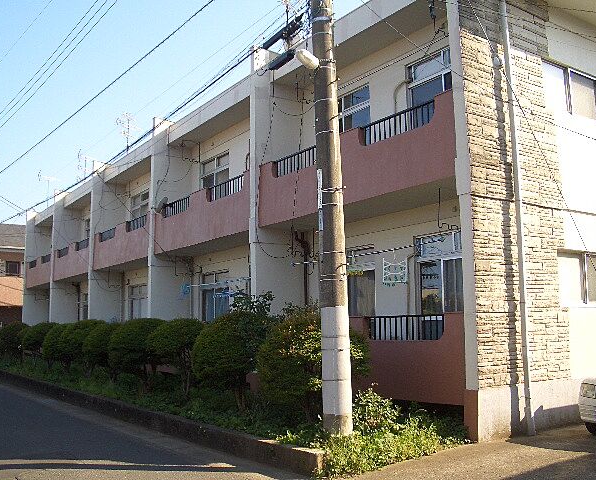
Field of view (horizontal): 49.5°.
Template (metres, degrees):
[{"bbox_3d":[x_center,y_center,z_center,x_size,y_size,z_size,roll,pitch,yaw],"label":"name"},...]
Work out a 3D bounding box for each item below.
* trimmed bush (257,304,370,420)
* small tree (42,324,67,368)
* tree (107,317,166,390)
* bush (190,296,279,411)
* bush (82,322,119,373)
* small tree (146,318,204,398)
[{"bbox_3d":[0.199,1.613,8.184,1.400,1.560,1.400,0,-8,0],"label":"trimmed bush"},{"bbox_3d":[-6.431,2.964,17.909,1.280,1.350,1.280,5,-9,-34],"label":"small tree"},{"bbox_3d":[-3.179,2.309,13.137,1.320,1.420,1.320,5,-9,-34],"label":"tree"},{"bbox_3d":[-0.920,1.725,9.839,1.320,1.760,1.320,0,-8,0],"label":"bush"},{"bbox_3d":[-4.193,2.528,14.623,1.300,1.360,1.300,5,-9,-34],"label":"bush"},{"bbox_3d":[-2.100,2.111,11.551,1.200,1.410,1.200,5,-9,-34],"label":"small tree"}]

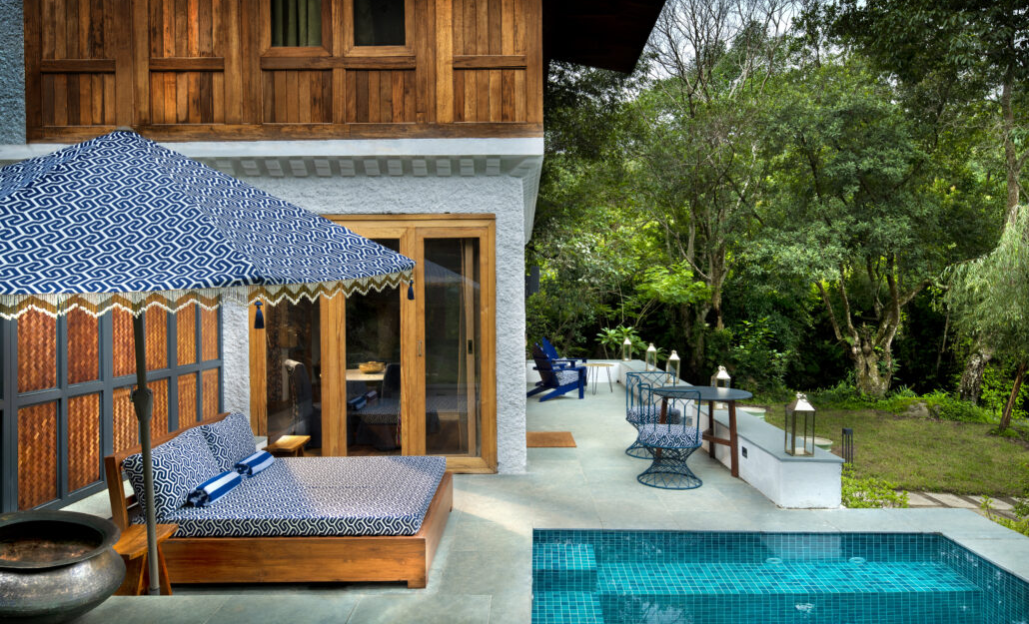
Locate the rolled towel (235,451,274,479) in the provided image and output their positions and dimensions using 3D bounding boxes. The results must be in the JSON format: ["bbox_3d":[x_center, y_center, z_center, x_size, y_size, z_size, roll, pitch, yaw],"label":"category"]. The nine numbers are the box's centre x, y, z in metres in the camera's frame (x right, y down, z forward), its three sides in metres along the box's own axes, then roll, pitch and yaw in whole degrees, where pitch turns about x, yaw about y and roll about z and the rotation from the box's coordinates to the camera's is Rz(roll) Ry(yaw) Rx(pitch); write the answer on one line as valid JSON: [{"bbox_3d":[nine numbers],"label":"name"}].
[{"bbox_3d":[-1.870,1.105,4.945,0.128,0.115,0.400,0,0,2],"label":"rolled towel"}]

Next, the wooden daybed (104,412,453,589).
[{"bbox_3d":[-1.463,1.231,4.801,1.900,0.770,1.530,0,1,0],"label":"wooden daybed"}]

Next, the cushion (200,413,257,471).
[{"bbox_3d":[-2.138,1.001,5.154,0.190,0.470,0.670,-25,1,1],"label":"cushion"}]

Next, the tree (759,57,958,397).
[{"bbox_3d":[6.171,-1.522,12.300,3.550,6.100,3.400,0,1,1],"label":"tree"}]

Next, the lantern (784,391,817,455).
[{"bbox_3d":[2.367,0.925,5.713,0.180,0.520,0.180,0,1,0],"label":"lantern"}]

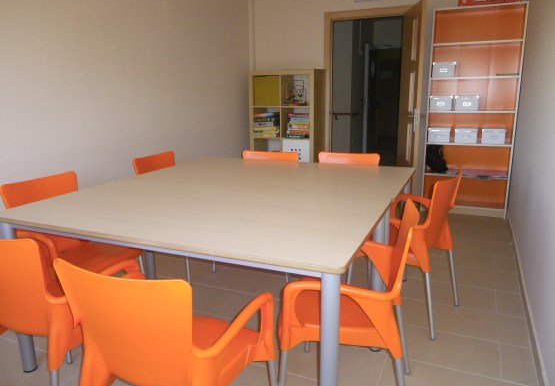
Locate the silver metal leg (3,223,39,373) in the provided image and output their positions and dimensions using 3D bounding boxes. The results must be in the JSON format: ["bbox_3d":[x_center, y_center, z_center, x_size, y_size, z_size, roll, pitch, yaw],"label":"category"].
[{"bbox_3d":[-1.203,0.489,2.085,0.062,0.735,0.062,5,15,23],"label":"silver metal leg"}]

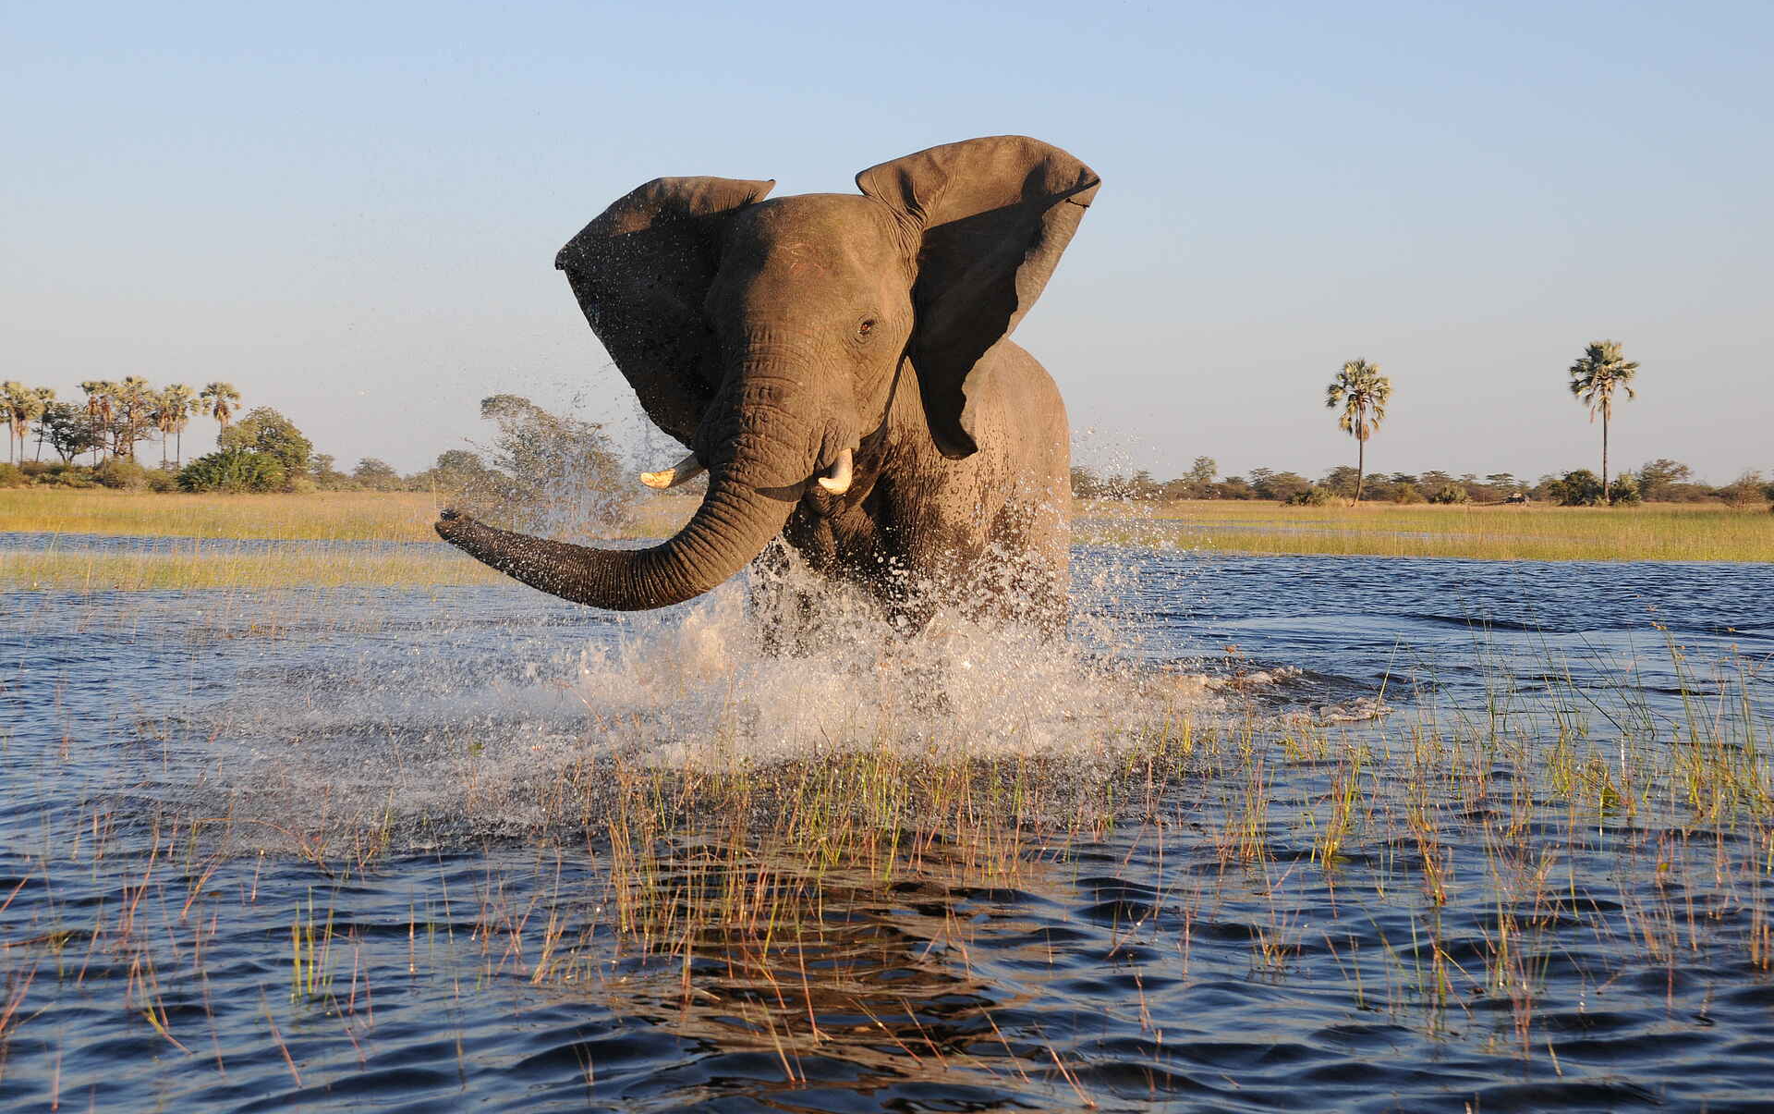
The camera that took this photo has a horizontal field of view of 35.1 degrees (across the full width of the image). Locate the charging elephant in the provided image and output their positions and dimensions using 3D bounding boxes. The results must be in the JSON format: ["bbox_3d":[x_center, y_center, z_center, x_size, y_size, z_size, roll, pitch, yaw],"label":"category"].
[{"bbox_3d":[-0.090,-0.360,14.800,2.700,3.500,4.900,1,2,18],"label":"charging elephant"}]

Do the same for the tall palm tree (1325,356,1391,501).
[{"bbox_3d":[41.994,-11.116,250.000,6.050,13.220,6.050,0,1,0],"label":"tall palm tree"}]

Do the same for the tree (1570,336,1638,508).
[{"bbox_3d":[63.856,-11.888,250.000,6.300,14.880,6.300,0,1,0],"label":"tree"}]

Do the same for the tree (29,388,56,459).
[{"bbox_3d":[-97.784,-13.969,325.000,4.000,11.400,4.000,0,1,0],"label":"tree"}]

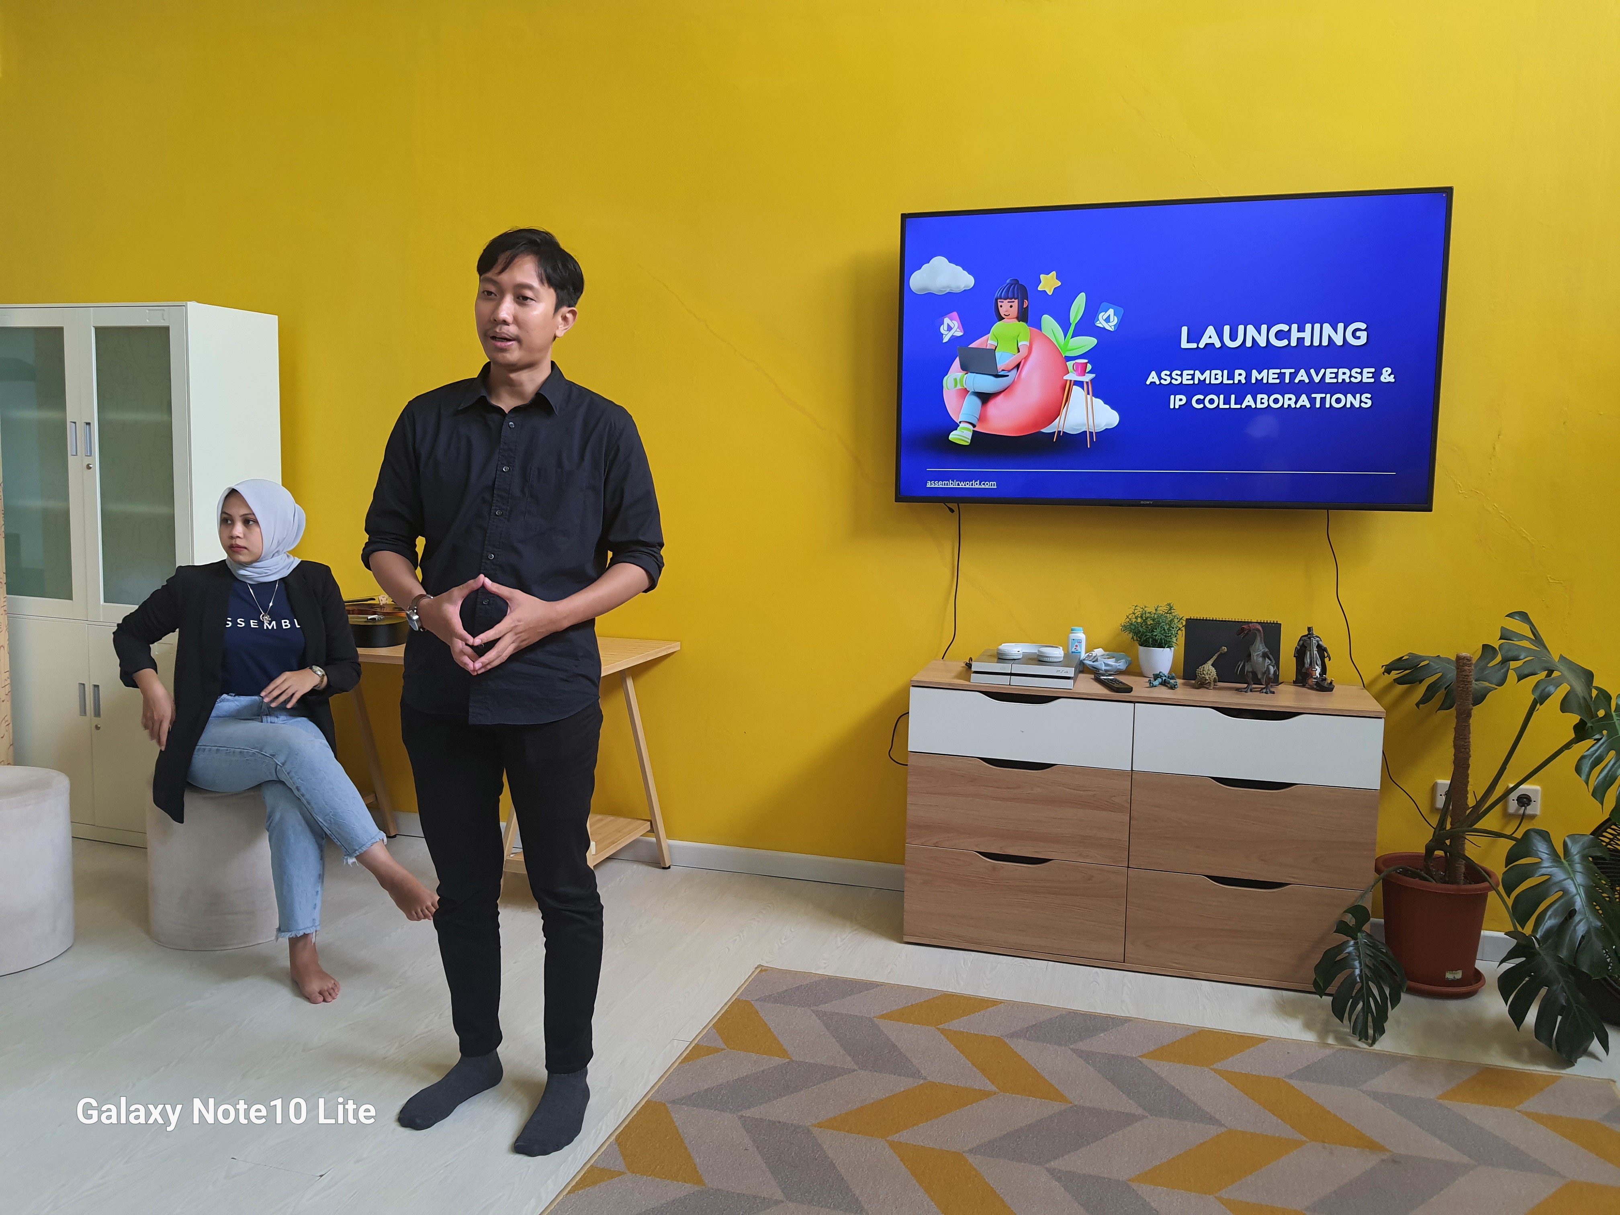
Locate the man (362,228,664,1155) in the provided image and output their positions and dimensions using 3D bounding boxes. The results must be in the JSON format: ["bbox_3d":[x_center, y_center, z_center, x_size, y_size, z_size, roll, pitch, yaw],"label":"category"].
[{"bbox_3d":[-0.577,0.171,2.437,0.620,1.780,0.400,1,7,7],"label":"man"}]

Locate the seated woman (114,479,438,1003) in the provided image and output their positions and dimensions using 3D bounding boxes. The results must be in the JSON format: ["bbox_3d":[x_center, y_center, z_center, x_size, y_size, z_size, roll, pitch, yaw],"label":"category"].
[{"bbox_3d":[-1.420,0.309,3.242,0.700,1.287,0.720,-3,8,-24],"label":"seated woman"}]

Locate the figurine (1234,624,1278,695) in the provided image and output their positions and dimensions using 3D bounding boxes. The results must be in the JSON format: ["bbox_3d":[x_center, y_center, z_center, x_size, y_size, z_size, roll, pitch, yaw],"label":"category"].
[{"bbox_3d":[1.212,0.132,3.281,0.110,0.181,0.175,7,10,40],"label":"figurine"}]

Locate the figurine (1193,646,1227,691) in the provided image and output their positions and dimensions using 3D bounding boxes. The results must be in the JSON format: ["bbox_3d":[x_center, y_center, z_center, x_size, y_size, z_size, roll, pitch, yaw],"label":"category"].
[{"bbox_3d":[1.087,0.163,3.311,0.075,0.110,0.115,6,9,35],"label":"figurine"}]

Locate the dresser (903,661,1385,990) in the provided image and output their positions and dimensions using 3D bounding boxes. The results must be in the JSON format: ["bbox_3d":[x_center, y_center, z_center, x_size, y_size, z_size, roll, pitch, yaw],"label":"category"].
[{"bbox_3d":[0.899,0.582,3.401,1.200,0.748,0.356,3,8,17],"label":"dresser"}]

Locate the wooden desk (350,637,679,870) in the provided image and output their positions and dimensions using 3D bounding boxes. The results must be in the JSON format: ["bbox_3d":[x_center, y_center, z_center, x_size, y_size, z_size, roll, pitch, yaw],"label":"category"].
[{"bbox_3d":[-1.191,0.492,3.923,1.420,0.757,0.580,3,8,17],"label":"wooden desk"}]

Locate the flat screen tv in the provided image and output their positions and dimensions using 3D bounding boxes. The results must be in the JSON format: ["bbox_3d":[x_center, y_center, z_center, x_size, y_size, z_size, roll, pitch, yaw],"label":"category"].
[{"bbox_3d":[0.957,-0.694,3.381,1.433,0.825,0.060,3,8,17],"label":"flat screen tv"}]

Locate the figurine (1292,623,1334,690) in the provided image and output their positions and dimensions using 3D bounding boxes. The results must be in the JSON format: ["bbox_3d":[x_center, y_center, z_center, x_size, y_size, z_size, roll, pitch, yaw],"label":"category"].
[{"bbox_3d":[1.367,0.135,3.300,0.108,0.173,0.095,3,8,19],"label":"figurine"}]

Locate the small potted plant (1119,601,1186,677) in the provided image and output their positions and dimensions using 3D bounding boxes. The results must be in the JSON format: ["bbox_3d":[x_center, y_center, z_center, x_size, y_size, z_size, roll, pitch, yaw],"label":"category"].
[{"bbox_3d":[0.971,0.093,3.453,0.165,0.210,0.155,3,8,17],"label":"small potted plant"}]

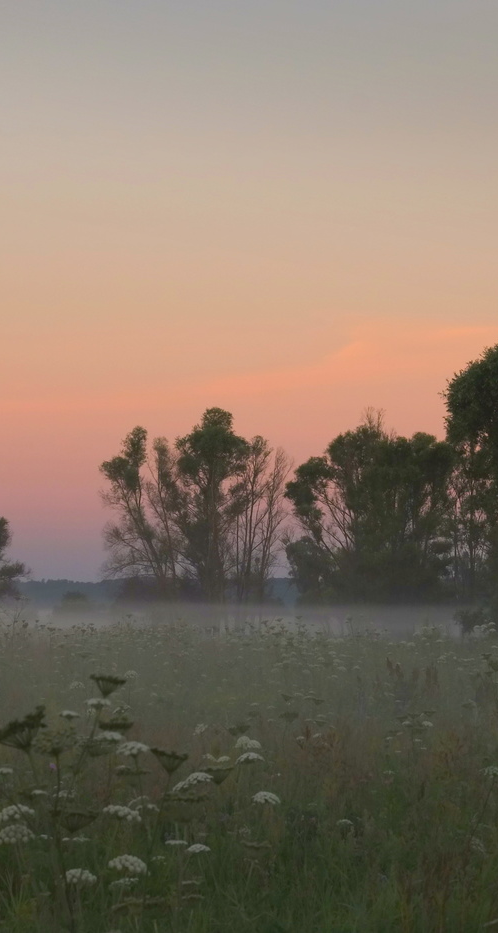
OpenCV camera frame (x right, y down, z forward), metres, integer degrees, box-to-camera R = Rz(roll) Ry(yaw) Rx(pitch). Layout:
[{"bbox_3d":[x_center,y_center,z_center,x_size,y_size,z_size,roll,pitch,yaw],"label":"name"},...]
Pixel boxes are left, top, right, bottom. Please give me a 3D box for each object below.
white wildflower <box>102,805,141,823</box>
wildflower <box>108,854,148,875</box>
[{"bbox_3d":[-0.280,0.764,7.100,0.087,0.036,0.084,0,-2,0],"label":"white wildflower"},{"bbox_3d":[-0.258,0.850,6.900,0.084,0.040,0.082,0,-2,0],"label":"wildflower"}]

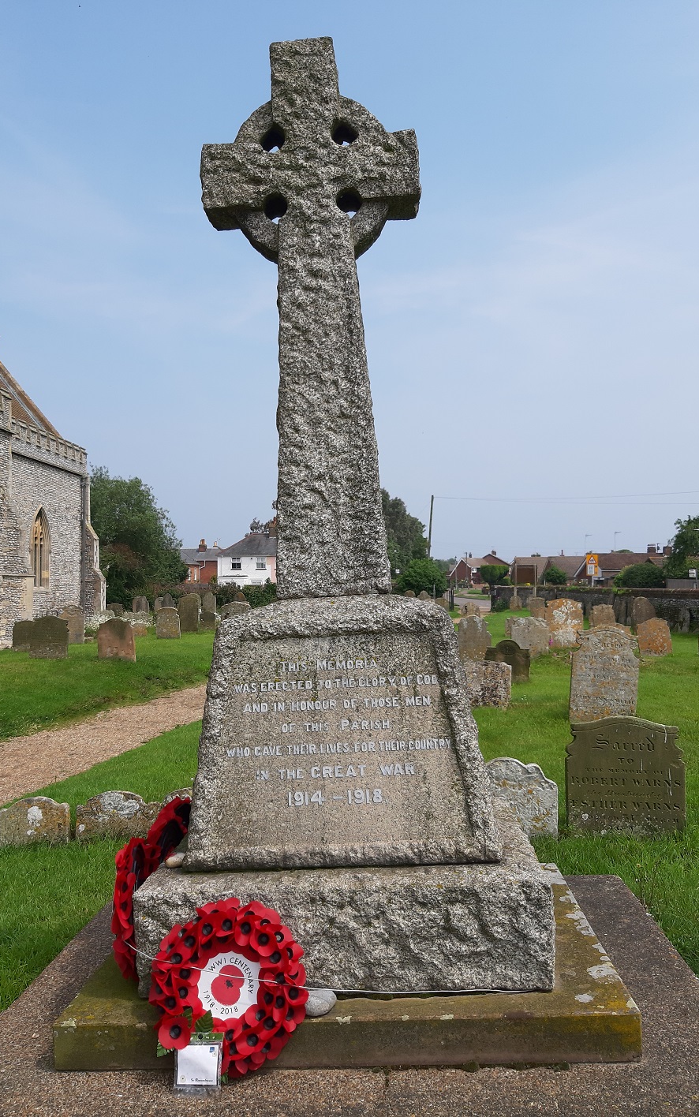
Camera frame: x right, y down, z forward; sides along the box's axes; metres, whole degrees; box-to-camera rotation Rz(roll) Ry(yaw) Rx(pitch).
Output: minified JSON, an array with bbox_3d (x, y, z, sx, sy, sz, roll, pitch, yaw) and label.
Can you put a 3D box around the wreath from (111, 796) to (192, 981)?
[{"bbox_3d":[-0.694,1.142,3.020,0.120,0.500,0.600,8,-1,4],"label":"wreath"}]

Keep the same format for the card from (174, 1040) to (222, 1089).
[{"bbox_3d":[-0.432,1.444,2.490,0.125,0.119,0.010,0,-19,2],"label":"card"}]

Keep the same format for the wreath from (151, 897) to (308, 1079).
[{"bbox_3d":[-0.362,1.295,2.630,0.470,0.485,0.110,-1,-27,2],"label":"wreath"}]

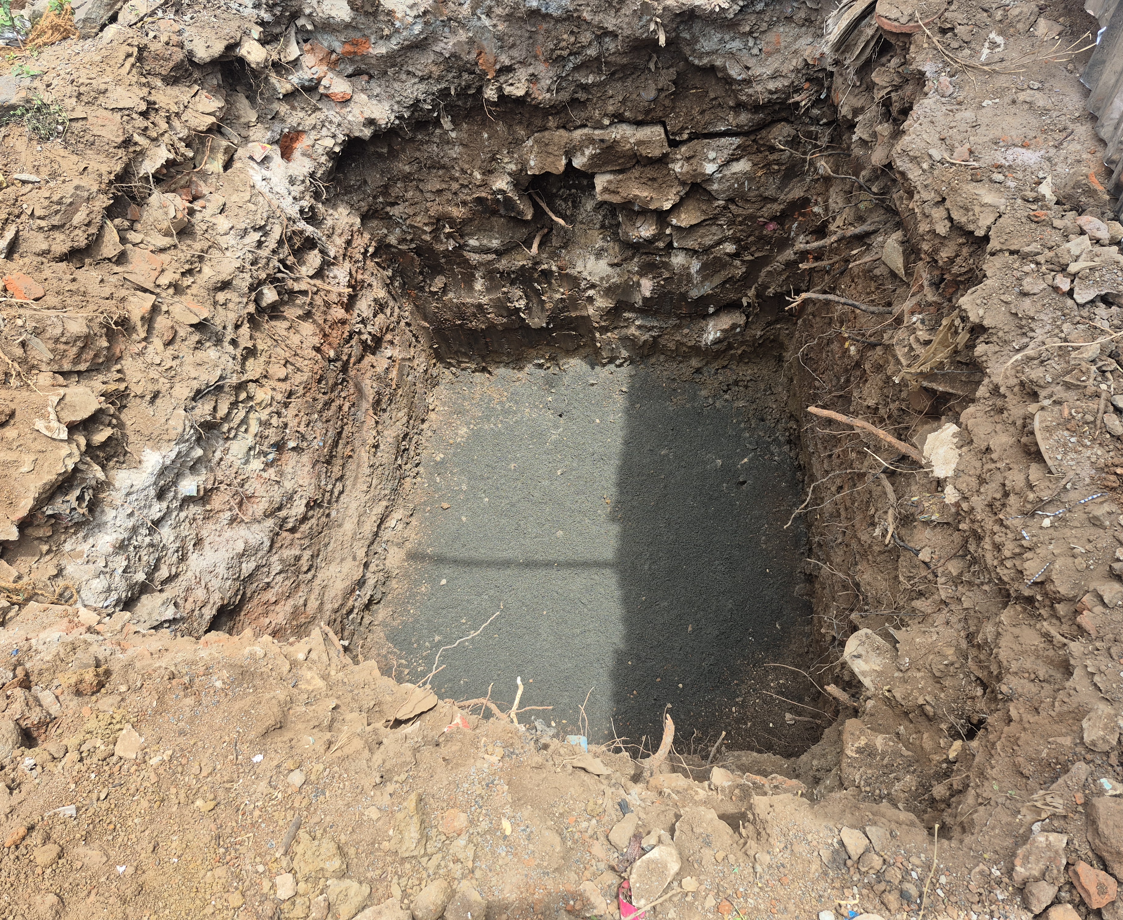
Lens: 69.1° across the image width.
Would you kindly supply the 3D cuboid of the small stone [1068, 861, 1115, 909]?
[{"bbox_3d":[0.802,0.641,1.234,0.043,0.035,0.070,-25,65,-13],"label":"small stone"}]

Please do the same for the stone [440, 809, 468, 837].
[{"bbox_3d":[-0.172,0.577,1.302,0.037,0.022,0.042,40,69,19],"label":"stone"}]

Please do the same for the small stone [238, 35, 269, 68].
[{"bbox_3d":[-0.863,-1.144,2.285,0.088,0.066,0.075,40,69,19],"label":"small stone"}]

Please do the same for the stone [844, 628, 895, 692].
[{"bbox_3d":[0.737,0.478,1.954,0.105,0.077,0.140,-20,64,-10],"label":"stone"}]

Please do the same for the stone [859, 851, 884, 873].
[{"bbox_3d":[0.481,0.625,1.265,0.036,0.021,0.030,10,62,5],"label":"stone"}]

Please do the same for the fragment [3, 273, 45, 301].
[{"bbox_3d":[-1.186,-0.382,1.800,0.088,0.040,0.062,21,64,11],"label":"fragment"}]

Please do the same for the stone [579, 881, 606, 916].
[{"bbox_3d":[0.050,0.673,1.250,0.030,0.021,0.049,-17,63,-9],"label":"stone"}]

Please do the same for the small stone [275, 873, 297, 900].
[{"bbox_3d":[-0.425,0.660,1.260,0.028,0.017,0.033,-11,62,-6],"label":"small stone"}]

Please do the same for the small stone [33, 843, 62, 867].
[{"bbox_3d":[-0.801,0.615,1.270,0.040,0.020,0.032,-15,63,-8],"label":"small stone"}]

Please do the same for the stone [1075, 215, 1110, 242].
[{"bbox_3d":[1.309,-0.569,1.999,0.042,0.030,0.058,-8,62,-4],"label":"stone"}]

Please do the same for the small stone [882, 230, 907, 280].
[{"bbox_3d":[0.838,-0.515,2.052,0.061,0.073,0.121,0,62,0],"label":"small stone"}]

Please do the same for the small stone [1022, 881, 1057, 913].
[{"bbox_3d":[0.744,0.675,1.269,0.054,0.026,0.029,-35,67,-17],"label":"small stone"}]

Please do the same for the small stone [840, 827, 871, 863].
[{"bbox_3d":[0.460,0.602,1.277,0.037,0.024,0.052,-16,63,-8],"label":"small stone"}]

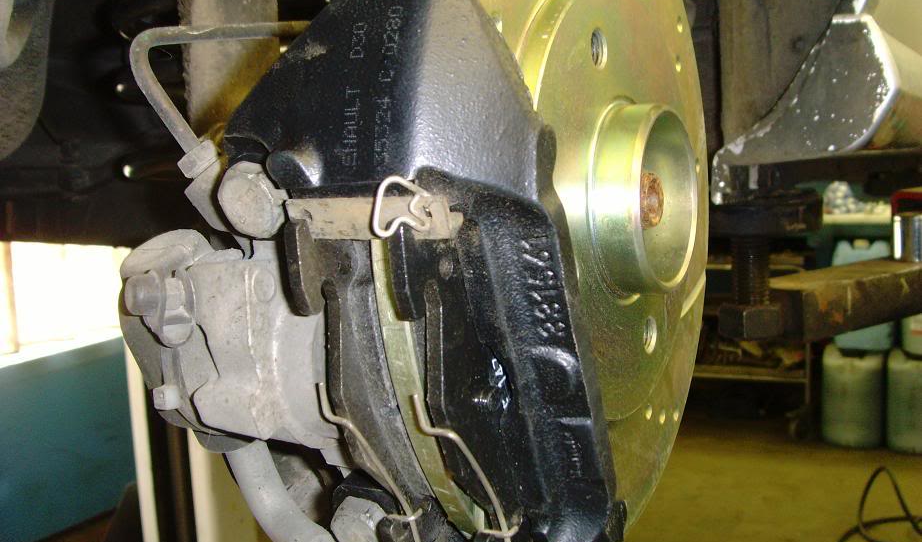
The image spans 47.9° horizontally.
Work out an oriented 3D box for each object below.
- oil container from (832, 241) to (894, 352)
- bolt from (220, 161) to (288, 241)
[{"bbox_3d":[1.532,0.093,3.950,0.215,0.385,0.235,1,10,20],"label":"oil container"},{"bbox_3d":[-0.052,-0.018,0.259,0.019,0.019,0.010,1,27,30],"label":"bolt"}]

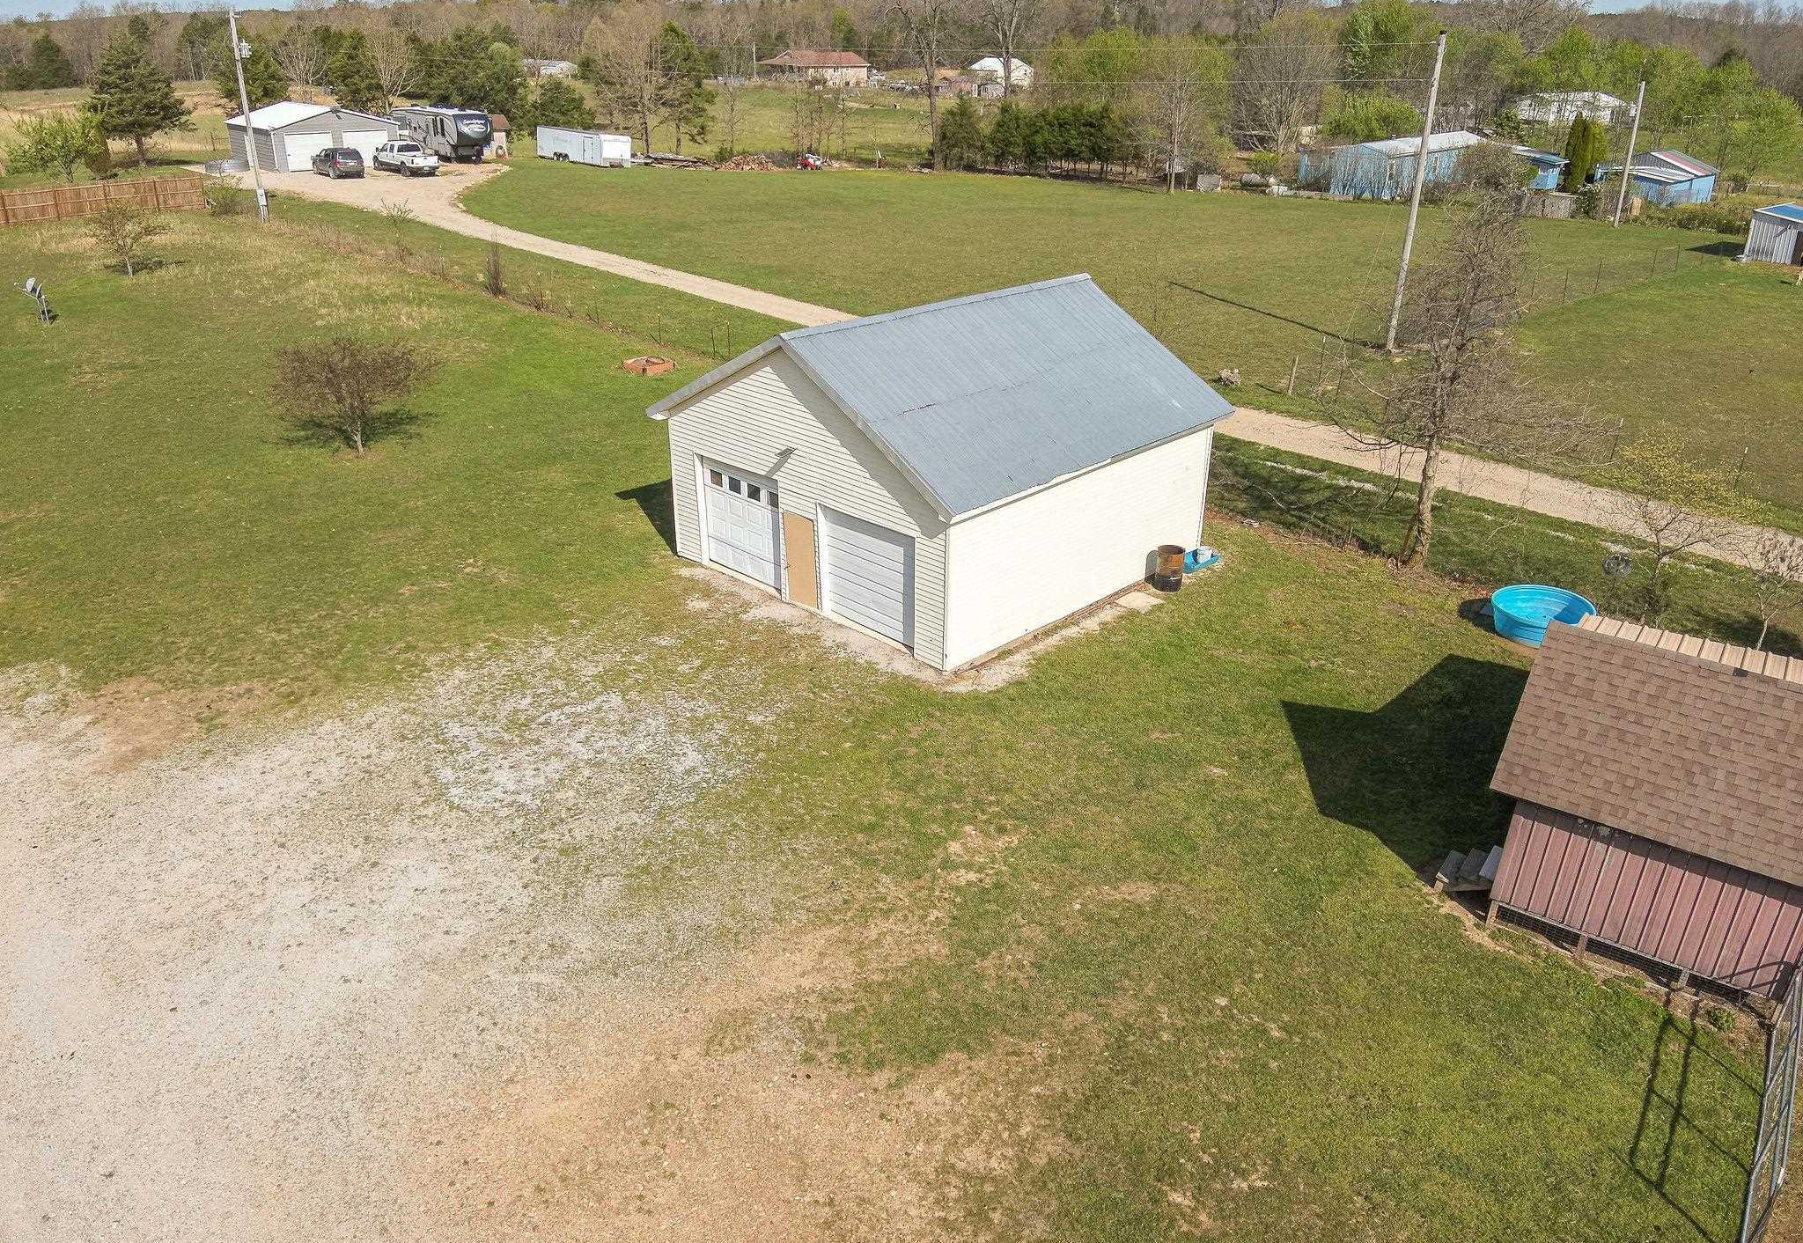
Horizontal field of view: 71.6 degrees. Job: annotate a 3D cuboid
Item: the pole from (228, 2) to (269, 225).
[{"bbox_3d":[-33.922,-26.425,65.236,0.900,10.300,0.600,1,25,0],"label":"pole"}]

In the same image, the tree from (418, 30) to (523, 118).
[{"bbox_3d":[-48.249,-61.188,139.201,11.800,9.300,10.500,1,25,0],"label":"tree"}]

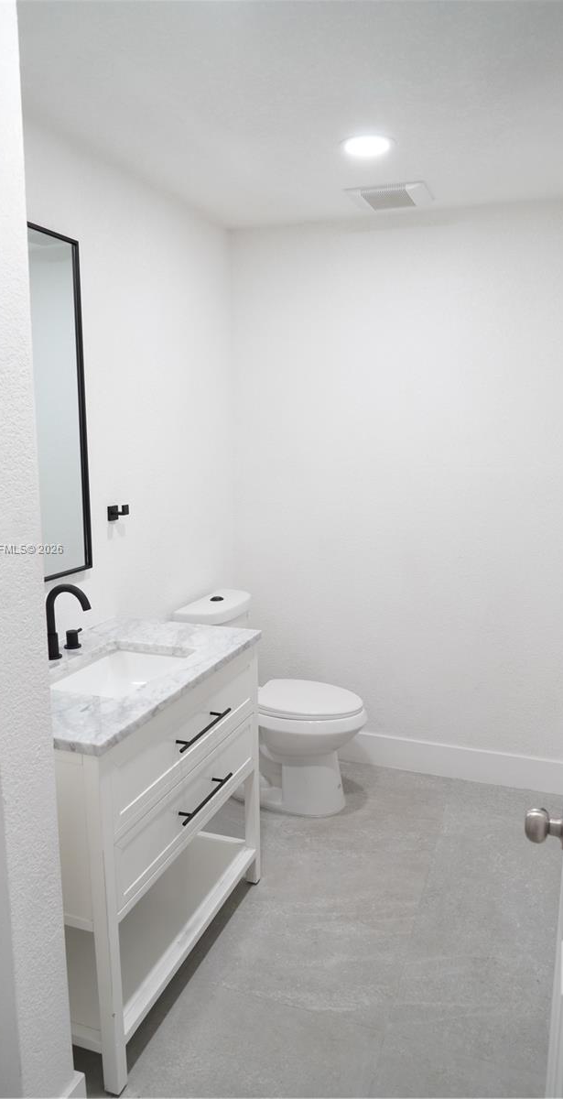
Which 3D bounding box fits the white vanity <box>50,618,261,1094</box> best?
[{"bbox_3d":[-0.480,0.776,2.160,0.546,0.909,0.920,3,11,20],"label":"white vanity"}]

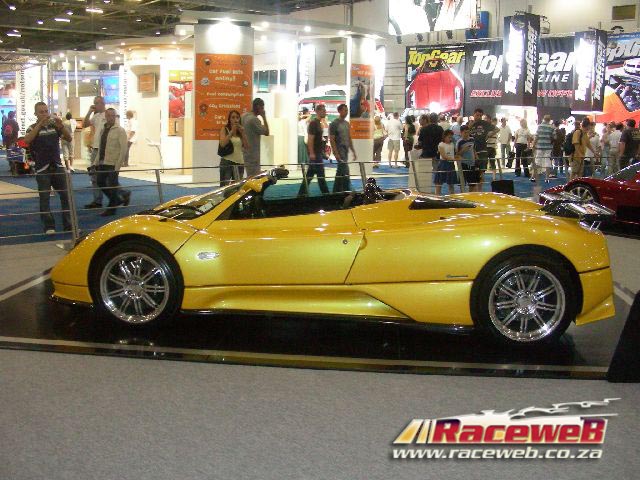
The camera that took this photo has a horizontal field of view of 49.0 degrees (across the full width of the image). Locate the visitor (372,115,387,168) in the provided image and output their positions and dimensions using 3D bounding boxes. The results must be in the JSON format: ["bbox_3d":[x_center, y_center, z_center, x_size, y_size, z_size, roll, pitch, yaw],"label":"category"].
[{"bbox_3d":[1.936,-3.196,22.858,0.500,1.680,0.400,5,10,20],"label":"visitor"}]

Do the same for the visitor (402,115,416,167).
[{"bbox_3d":[2.928,-3.183,22.857,0.480,1.690,0.380,2,10,6],"label":"visitor"}]

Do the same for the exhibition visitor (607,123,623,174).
[{"bbox_3d":[8.451,-2.590,20.162,0.460,1.630,0.360,-3,11,-24],"label":"exhibition visitor"}]

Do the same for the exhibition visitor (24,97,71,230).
[{"bbox_3d":[-3.702,-0.987,9.580,0.640,1.750,0.460,-2,10,-14],"label":"exhibition visitor"}]

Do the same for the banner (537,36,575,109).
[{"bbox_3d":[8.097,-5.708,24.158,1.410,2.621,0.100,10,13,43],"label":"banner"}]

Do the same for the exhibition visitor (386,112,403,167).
[{"bbox_3d":[2.524,-3.419,23.804,0.520,1.740,0.340,1,10,3],"label":"exhibition visitor"}]

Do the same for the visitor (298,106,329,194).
[{"bbox_3d":[-0.115,-1.676,13.447,0.600,1.800,0.520,2,10,6],"label":"visitor"}]

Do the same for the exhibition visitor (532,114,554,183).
[{"bbox_3d":[6.010,-2.478,18.893,0.540,1.730,0.380,2,10,6],"label":"exhibition visitor"}]

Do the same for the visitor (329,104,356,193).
[{"bbox_3d":[0.368,-1.282,11.501,0.450,1.790,0.500,8,13,36],"label":"visitor"}]

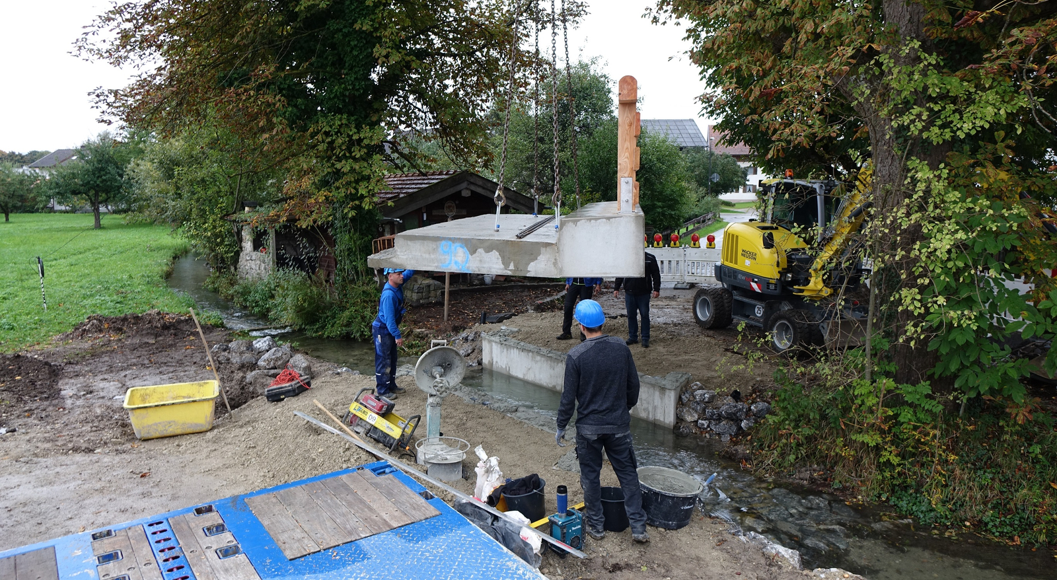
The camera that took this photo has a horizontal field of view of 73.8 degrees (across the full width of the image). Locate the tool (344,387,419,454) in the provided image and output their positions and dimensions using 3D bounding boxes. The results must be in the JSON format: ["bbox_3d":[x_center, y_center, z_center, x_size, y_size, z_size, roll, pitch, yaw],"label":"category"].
[{"bbox_3d":[-1.615,1.423,7.795,0.720,0.460,0.420,27,6,12],"label":"tool"}]

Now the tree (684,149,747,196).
[{"bbox_3d":[15.596,-8.964,59.327,5.200,5.602,5.200,0,8,0],"label":"tree"}]

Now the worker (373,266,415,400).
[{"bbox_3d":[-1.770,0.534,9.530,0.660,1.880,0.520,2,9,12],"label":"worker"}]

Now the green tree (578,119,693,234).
[{"bbox_3d":[5.439,-5.515,35.576,5.900,5.917,5.400,0,8,0],"label":"green tree"}]

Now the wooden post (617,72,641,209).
[{"bbox_3d":[0.810,-1.168,5.690,0.185,1.070,0.170,-1,8,-8],"label":"wooden post"}]

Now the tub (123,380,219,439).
[{"bbox_3d":[-4.159,1.432,8.283,0.960,0.459,0.614,-3,13,-25],"label":"tub"}]

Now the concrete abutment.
[{"bbox_3d":[0.788,1.334,11.162,0.620,0.600,4.499,-7,11,-38],"label":"concrete abutment"}]

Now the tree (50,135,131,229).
[{"bbox_3d":[-26.461,-6.497,42.507,4.200,5.612,4.200,-5,10,-32],"label":"tree"}]

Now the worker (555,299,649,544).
[{"bbox_3d":[0.530,0.981,5.300,0.660,1.850,0.420,-1,8,-7],"label":"worker"}]

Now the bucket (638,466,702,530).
[{"bbox_3d":[1.133,1.680,5.636,0.520,0.330,0.520,0,8,0],"label":"bucket"}]

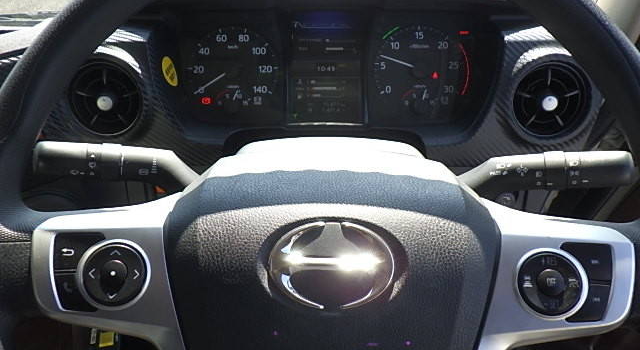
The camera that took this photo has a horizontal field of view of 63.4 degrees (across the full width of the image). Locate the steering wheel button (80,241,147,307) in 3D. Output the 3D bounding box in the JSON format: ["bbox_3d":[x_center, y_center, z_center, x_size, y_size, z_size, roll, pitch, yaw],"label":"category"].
[{"bbox_3d":[-0.128,0.062,0.321,0.040,0.011,0.039,0,80,0],"label":"steering wheel button"}]

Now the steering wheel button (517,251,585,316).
[{"bbox_3d":[0.143,0.067,0.321,0.040,0.011,0.039,0,80,0],"label":"steering wheel button"}]

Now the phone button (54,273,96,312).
[{"bbox_3d":[-0.151,0.072,0.319,0.025,0.009,0.023,0,80,0],"label":"phone button"}]

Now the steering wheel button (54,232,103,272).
[{"bbox_3d":[-0.150,0.047,0.321,0.031,0.009,0.024,0,80,0],"label":"steering wheel button"}]

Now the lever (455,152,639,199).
[{"bbox_3d":[0.160,0.001,0.374,0.126,0.034,0.036,0,80,5],"label":"lever"}]

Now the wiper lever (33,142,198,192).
[{"bbox_3d":[-0.144,-0.005,0.373,0.120,0.034,0.037,0,80,-5],"label":"wiper lever"}]

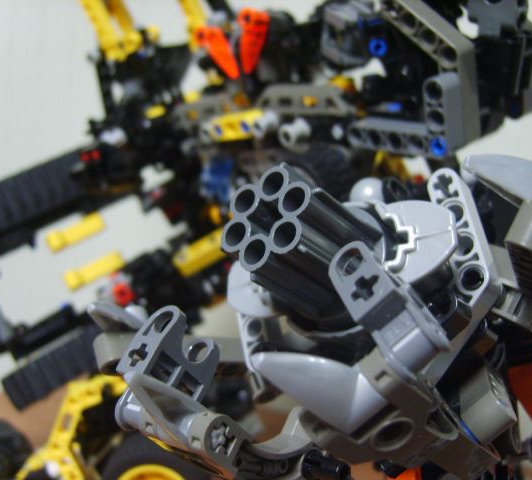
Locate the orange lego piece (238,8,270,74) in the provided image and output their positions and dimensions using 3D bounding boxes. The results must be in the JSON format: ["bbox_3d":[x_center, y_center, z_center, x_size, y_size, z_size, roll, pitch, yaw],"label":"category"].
[{"bbox_3d":[-0.005,-0.075,0.244,0.008,0.024,0.008,28,36,32],"label":"orange lego piece"}]

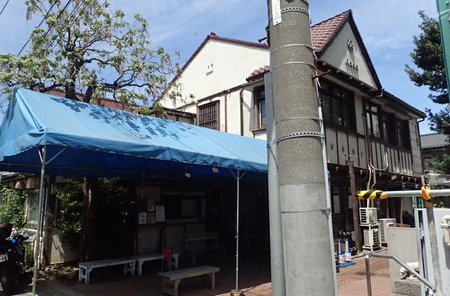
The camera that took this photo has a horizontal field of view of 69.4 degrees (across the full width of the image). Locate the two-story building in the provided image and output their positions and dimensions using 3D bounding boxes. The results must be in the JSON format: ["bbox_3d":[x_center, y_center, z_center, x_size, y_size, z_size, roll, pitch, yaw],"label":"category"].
[{"bbox_3d":[3.464,-0.054,15.192,10.455,8.343,7.879,8,-13,-43],"label":"two-story building"}]

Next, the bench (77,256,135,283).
[{"bbox_3d":[-2.611,2.716,7.257,1.154,0.376,0.422,8,-13,-43],"label":"bench"}]

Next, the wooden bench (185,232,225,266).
[{"bbox_3d":[-0.517,2.848,9.304,1.277,0.752,0.505,8,-13,-43],"label":"wooden bench"}]

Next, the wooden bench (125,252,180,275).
[{"bbox_3d":[-1.730,2.840,8.047,1.164,0.376,0.422,8,-13,-43],"label":"wooden bench"}]

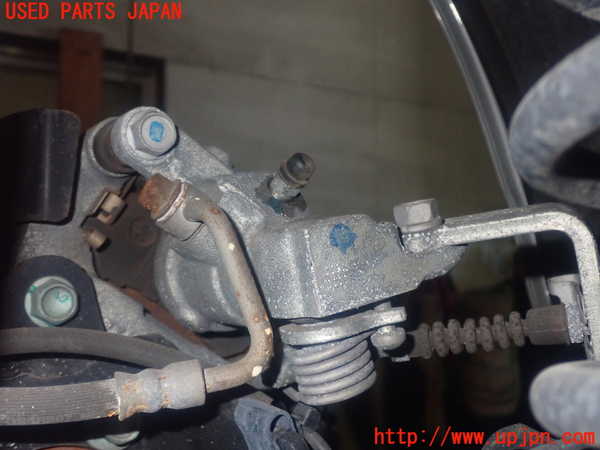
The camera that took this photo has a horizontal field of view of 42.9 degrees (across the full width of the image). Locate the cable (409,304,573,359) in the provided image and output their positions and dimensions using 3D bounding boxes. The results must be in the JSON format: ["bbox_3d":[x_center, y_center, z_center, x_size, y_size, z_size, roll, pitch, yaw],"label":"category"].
[{"bbox_3d":[0.060,0.034,0.240,0.050,0.013,0.013,-7,3,0],"label":"cable"}]

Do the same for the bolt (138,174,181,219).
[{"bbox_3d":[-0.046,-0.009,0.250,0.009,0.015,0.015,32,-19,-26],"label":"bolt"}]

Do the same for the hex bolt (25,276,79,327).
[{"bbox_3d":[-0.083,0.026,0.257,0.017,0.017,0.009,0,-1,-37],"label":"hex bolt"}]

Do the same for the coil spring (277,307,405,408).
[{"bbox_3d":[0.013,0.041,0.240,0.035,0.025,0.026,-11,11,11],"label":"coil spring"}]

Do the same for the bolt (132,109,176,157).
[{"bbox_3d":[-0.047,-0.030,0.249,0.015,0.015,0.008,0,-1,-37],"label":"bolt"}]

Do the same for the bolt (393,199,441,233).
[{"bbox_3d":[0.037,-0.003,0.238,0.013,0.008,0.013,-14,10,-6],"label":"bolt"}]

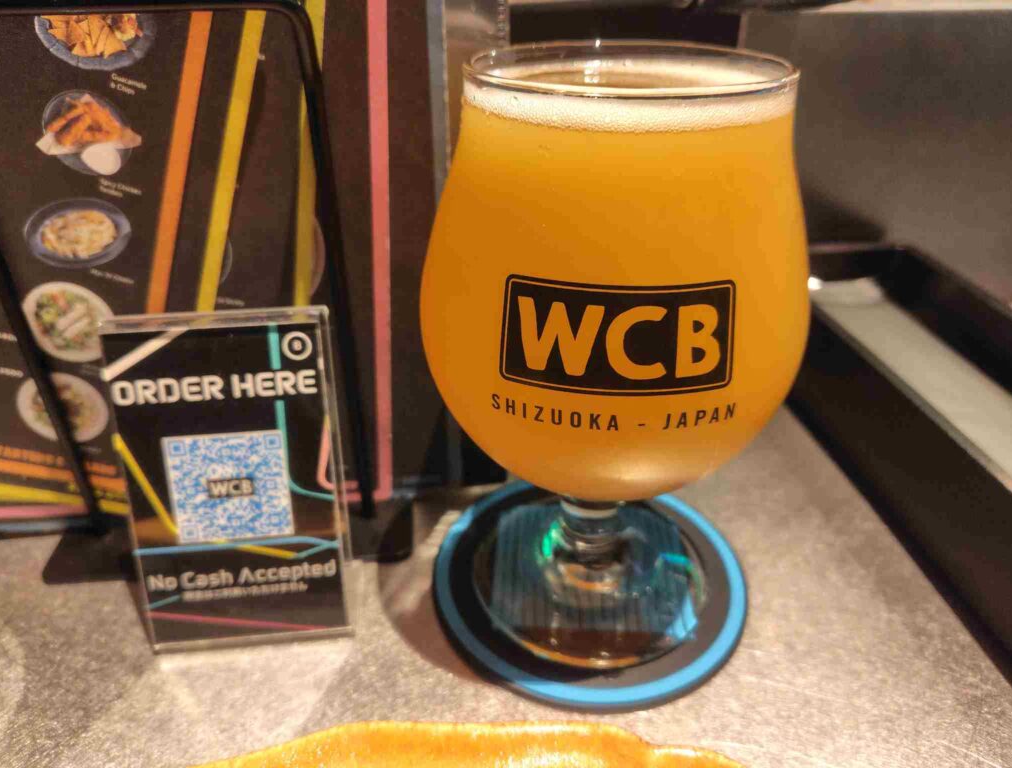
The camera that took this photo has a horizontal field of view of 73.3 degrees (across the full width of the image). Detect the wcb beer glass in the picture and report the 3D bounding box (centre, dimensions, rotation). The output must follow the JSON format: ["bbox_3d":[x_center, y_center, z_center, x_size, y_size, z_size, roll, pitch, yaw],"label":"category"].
[{"bbox_3d":[0.026,-0.003,0.182,0.092,0.151,0.092,4,34,7],"label":"wcb beer glass"}]

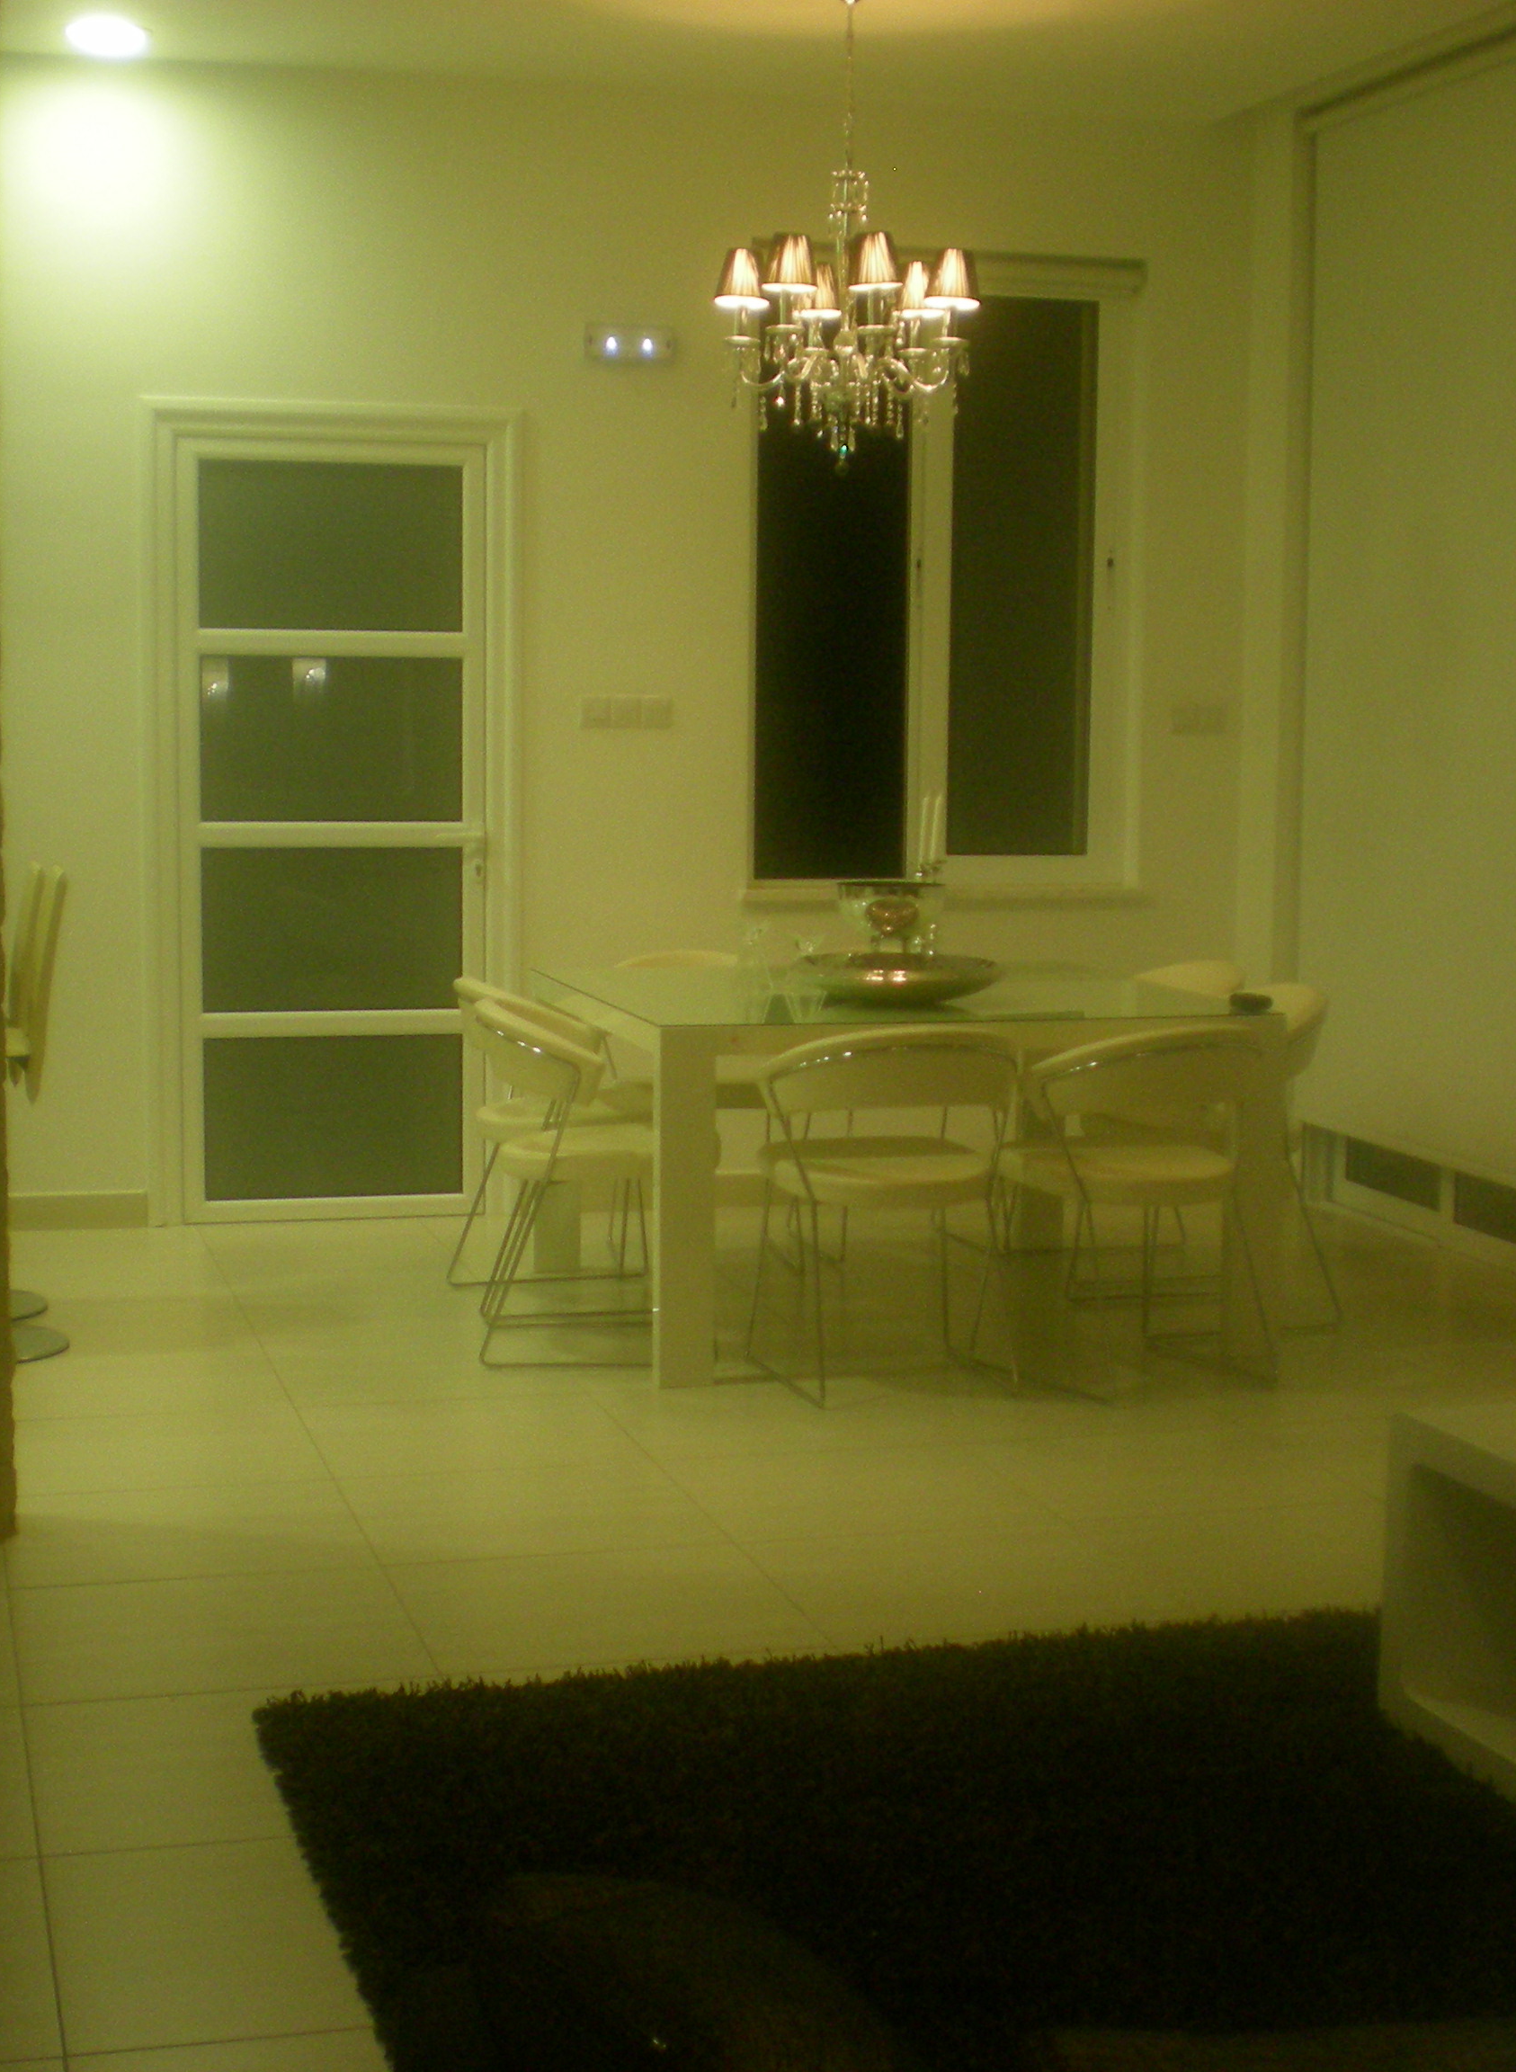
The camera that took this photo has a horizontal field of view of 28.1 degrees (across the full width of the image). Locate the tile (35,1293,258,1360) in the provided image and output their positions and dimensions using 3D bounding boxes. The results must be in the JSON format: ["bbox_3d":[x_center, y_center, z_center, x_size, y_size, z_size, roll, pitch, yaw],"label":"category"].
[{"bbox_3d":[-1.456,0.659,6.848,0.600,0.010,0.590,-1,7,-16],"label":"tile"}]

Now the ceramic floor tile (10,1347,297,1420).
[{"bbox_3d":[-1.320,0.740,6.448,0.600,0.010,0.595,-1,7,-15],"label":"ceramic floor tile"}]

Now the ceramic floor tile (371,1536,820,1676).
[{"bbox_3d":[-0.253,0.909,4.808,0.600,0.010,0.590,-1,7,-16],"label":"ceramic floor tile"}]

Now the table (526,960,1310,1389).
[{"bbox_3d":[0.282,0.261,7.130,1.400,0.757,1.400,-1,7,-16],"label":"table"}]

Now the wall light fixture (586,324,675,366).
[{"bbox_3d":[-0.341,-1.843,8.080,0.250,0.100,0.060,-1,7,-16],"label":"wall light fixture"}]

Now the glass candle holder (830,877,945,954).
[{"bbox_3d":[0.318,-0.249,7.361,0.262,0.257,0.262,0,6,0],"label":"glass candle holder"}]

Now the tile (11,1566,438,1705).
[{"bbox_3d":[-0.831,0.918,4.643,0.600,0.010,0.590,-1,7,-16],"label":"tile"}]

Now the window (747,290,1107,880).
[{"bbox_3d":[0.499,-1.279,8.763,1.070,1.650,0.100,-1,7,-15],"label":"window"}]

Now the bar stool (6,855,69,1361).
[{"bbox_3d":[-1.718,0.159,6.527,0.480,1.050,0.450,-1,7,-16],"label":"bar stool"}]

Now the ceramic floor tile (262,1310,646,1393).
[{"bbox_3d":[-0.719,0.721,6.676,0.600,0.010,0.595,-1,7,-15],"label":"ceramic floor tile"}]

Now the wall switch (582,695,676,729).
[{"bbox_3d":[-0.348,-0.875,8.250,0.258,0.086,0.012,-1,7,-16],"label":"wall switch"}]

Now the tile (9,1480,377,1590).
[{"bbox_3d":[-1.003,0.868,5.310,0.600,0.010,0.595,-1,7,-15],"label":"tile"}]

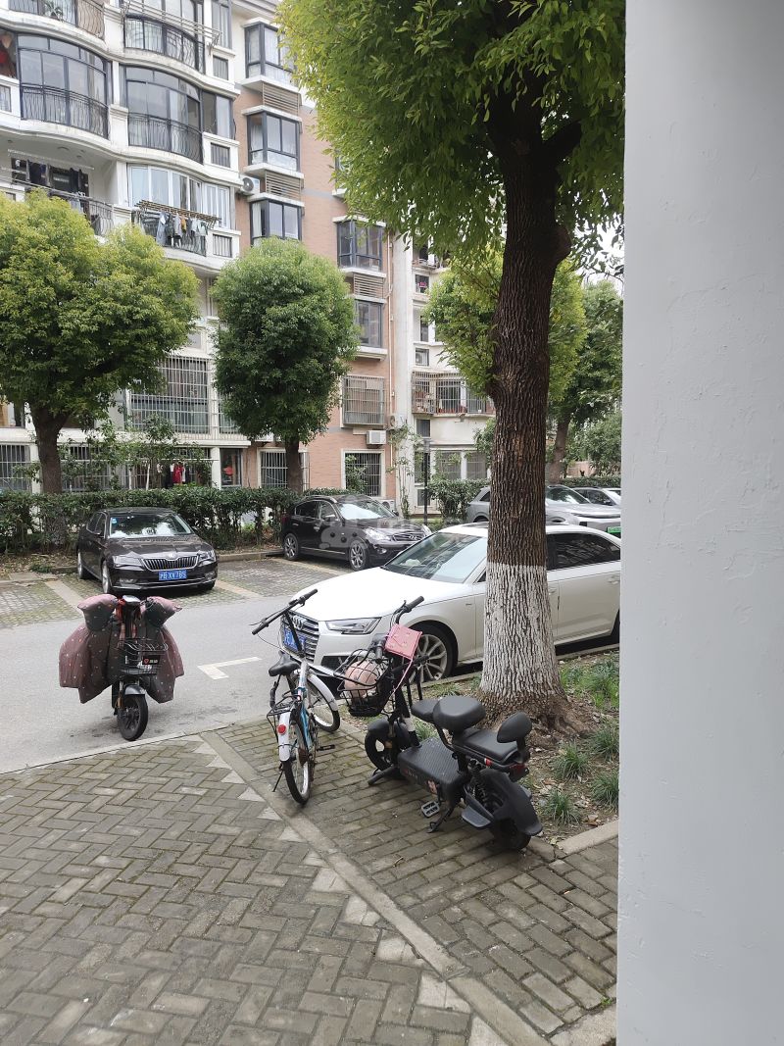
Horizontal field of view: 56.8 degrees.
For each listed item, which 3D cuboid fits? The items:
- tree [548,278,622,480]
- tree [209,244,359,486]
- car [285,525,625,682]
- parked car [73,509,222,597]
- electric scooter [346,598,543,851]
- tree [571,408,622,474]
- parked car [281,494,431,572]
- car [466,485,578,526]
[{"bbox_3d":[7.451,-4.511,27.267,4.200,9.009,4.200,-1,4,0],"label":"tree"},{"bbox_3d":[-2.844,-3.466,19.910,3.950,8.219,3.950,-1,4,0],"label":"tree"},{"bbox_3d":[1.072,0.726,8.128,4.818,1.432,1.843,-3,5,-33],"label":"car"},{"bbox_3d":[-4.915,0.456,14.221,1.864,1.480,4.869,-3,4,-31],"label":"parked car"},{"bbox_3d":[0.306,1.127,4.287,0.590,1.110,1.490,-3,5,-33],"label":"electric scooter"},{"bbox_3d":[8.768,-2.491,30.410,3.000,4.519,3.000,-1,4,0],"label":"tree"},{"bbox_3d":[-0.921,0.129,16.997,1.803,1.589,4.645,-4,5,-38],"label":"parked car"},{"bbox_3d":[4.147,-0.237,19.933,1.880,1.630,4.700,-3,5,-32],"label":"car"}]

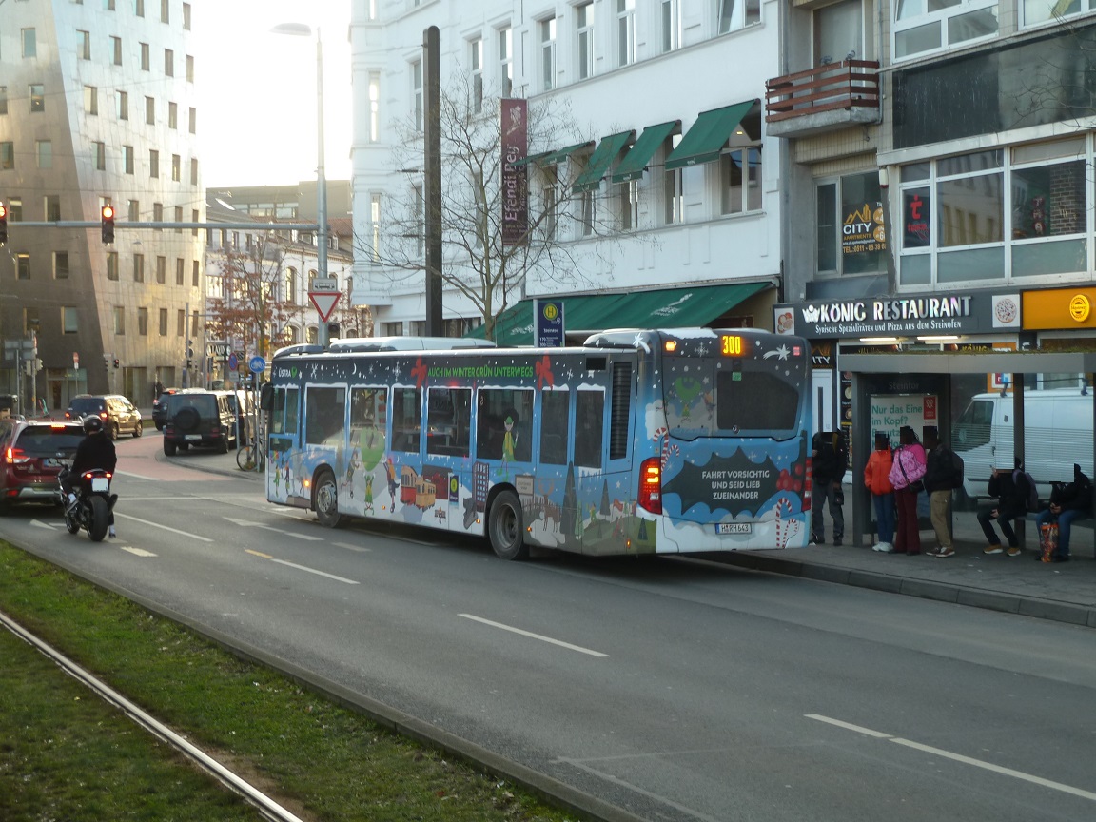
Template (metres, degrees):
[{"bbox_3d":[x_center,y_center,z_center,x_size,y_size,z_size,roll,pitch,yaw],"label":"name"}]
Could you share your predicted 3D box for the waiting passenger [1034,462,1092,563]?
[{"bbox_3d":[6.622,1.304,22.300,0.680,1.260,0.520,-1,2,-22],"label":"waiting passenger"}]

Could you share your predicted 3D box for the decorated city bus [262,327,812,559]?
[{"bbox_3d":[-0.850,0.422,26.325,2.560,3.080,12.120,0,1,-31],"label":"decorated city bus"}]

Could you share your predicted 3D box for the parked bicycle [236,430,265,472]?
[{"bbox_3d":[-7.206,1.095,45.086,1.750,1.080,0.580,-1,2,-14],"label":"parked bicycle"}]

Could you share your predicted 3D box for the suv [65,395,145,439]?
[{"bbox_3d":[-17.059,0.218,67.178,1.770,1.660,4.250,0,2,5],"label":"suv"}]

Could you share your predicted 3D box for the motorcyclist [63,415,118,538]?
[{"bbox_3d":[-6.575,0.946,25.100,0.640,1.740,0.820,-1,2,-28],"label":"motorcyclist"}]

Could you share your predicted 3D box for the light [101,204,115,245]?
[{"bbox_3d":[-11.118,-4.712,44.000,0.310,0.950,0.330,-1,2,-24],"label":"light"}]

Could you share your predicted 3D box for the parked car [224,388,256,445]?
[{"bbox_3d":[-11.710,0.205,63.175,1.880,1.860,4.600,-1,2,-5],"label":"parked car"}]

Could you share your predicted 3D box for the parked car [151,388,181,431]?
[{"bbox_3d":[-15.209,-0.066,75.977,1.860,1.720,4.500,0,2,22],"label":"parked car"}]

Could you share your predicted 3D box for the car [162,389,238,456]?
[{"bbox_3d":[-11.411,0.361,57.174,1.920,1.960,4.750,-1,2,-5],"label":"car"}]

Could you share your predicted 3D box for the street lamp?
[{"bbox_3d":[-6.512,-4.243,45.144,1.550,11.772,0.420,-1,2,-20],"label":"street lamp"}]

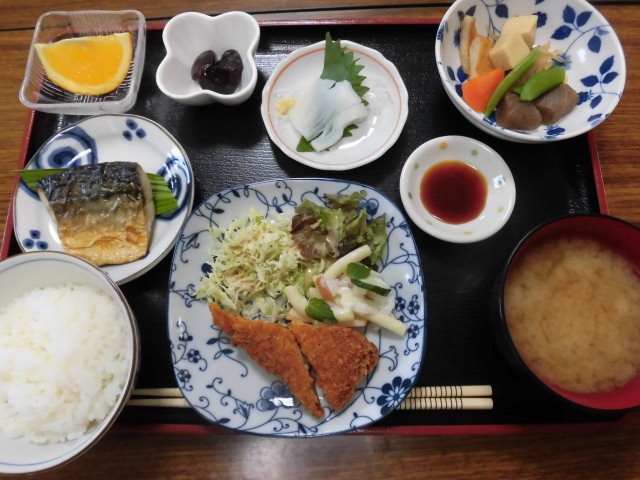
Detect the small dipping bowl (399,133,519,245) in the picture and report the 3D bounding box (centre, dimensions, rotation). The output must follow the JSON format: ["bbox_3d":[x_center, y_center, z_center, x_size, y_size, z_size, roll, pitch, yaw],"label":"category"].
[{"bbox_3d":[0.094,-0.033,0.312,0.078,0.023,0.078,0,76,1],"label":"small dipping bowl"}]

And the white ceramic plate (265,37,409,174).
[{"bbox_3d":[0.011,-0.097,0.332,0.106,0.020,0.106,0,76,1],"label":"white ceramic plate"}]

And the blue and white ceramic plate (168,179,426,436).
[{"bbox_3d":[-0.015,0.040,0.296,0.165,0.024,0.164,0,76,1],"label":"blue and white ceramic plate"}]

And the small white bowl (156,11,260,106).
[{"bbox_3d":[-0.078,-0.127,0.332,0.071,0.038,0.071,1,76,1],"label":"small white bowl"}]

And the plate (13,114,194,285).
[{"bbox_3d":[-0.149,-0.028,0.317,0.123,0.022,0.123,0,76,1],"label":"plate"}]

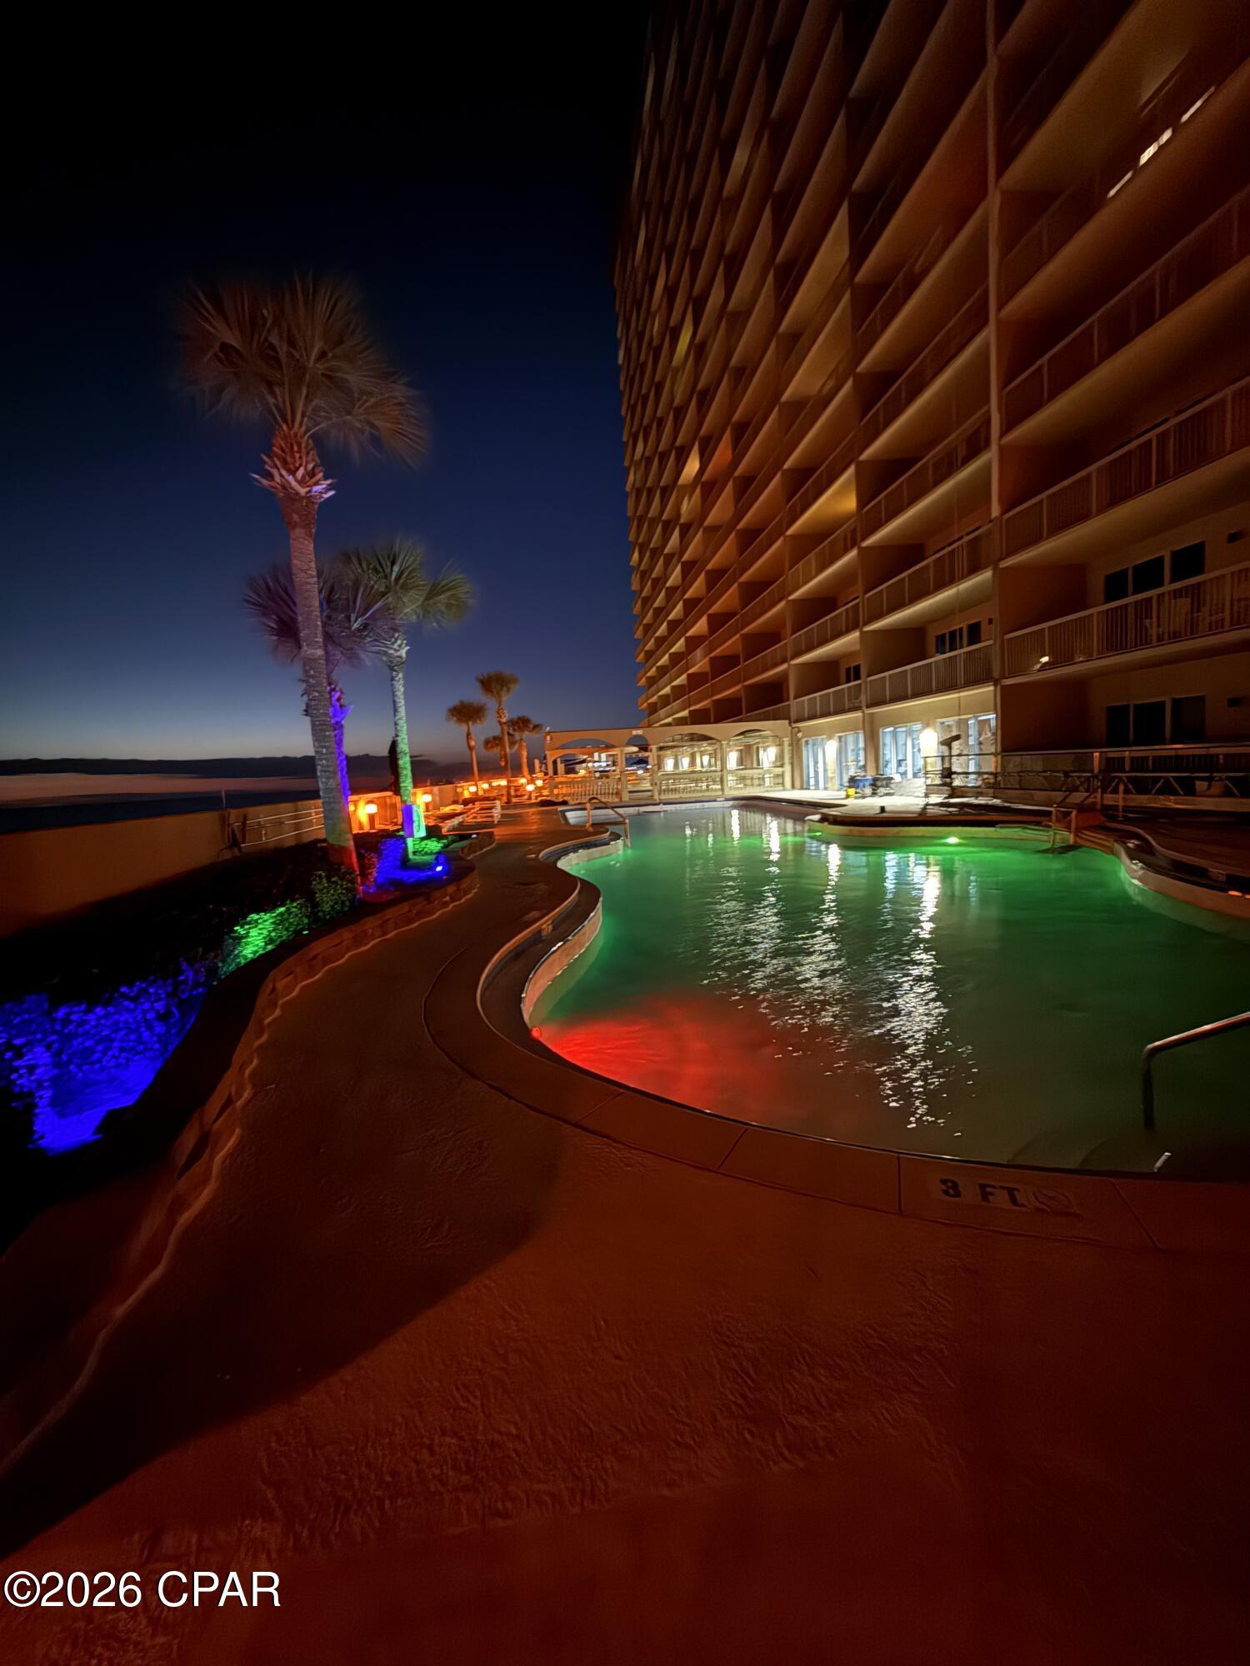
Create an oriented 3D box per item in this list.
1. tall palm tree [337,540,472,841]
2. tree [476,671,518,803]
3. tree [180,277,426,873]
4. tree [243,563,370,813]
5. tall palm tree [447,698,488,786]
[{"bbox_3d":[-3.475,-2.114,10.938,2.075,5.138,2.013,-5,6,-18],"label":"tall palm tree"},{"bbox_3d":[-6.955,-5.362,37.928,2.361,7.395,2.290,-4,5,-9],"label":"tree"},{"bbox_3d":[-3.221,-2.522,7.258,2.380,6.524,2.308,-6,6,-22],"label":"tree"},{"bbox_3d":[-5.198,-2.074,11.577,2.034,4.984,1.973,-6,6,-22],"label":"tree"},{"bbox_3d":[-9.379,-5.016,41.155,2.387,6.344,2.315,-5,5,-12],"label":"tall palm tree"}]

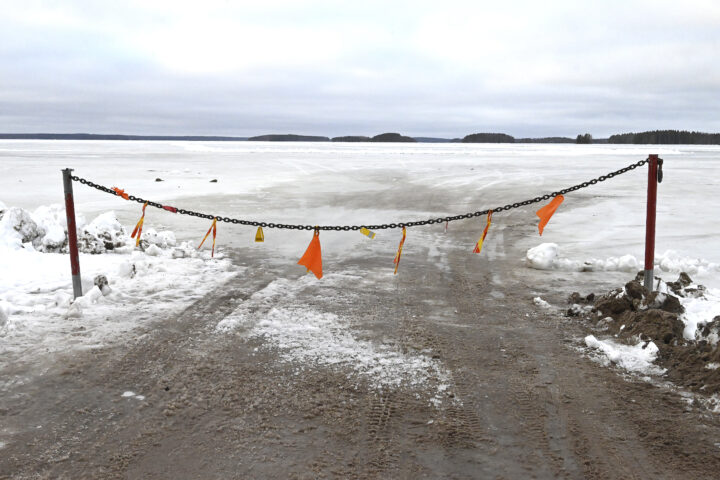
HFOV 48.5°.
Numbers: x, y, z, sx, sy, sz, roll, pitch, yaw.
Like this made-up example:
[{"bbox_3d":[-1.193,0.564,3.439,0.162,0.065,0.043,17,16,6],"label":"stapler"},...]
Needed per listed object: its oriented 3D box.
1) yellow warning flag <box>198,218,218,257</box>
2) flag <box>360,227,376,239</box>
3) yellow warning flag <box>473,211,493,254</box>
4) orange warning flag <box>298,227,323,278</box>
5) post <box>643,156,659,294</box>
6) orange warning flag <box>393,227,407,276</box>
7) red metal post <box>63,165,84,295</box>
[{"bbox_3d":[-1.492,-0.025,7.876,0.190,0.377,0.060,1,7,6],"label":"yellow warning flag"},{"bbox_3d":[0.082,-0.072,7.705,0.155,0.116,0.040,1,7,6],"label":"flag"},{"bbox_3d":[1.163,-0.071,7.592,0.090,0.429,0.060,17,8,4],"label":"yellow warning flag"},{"bbox_3d":[-0.482,0.131,7.790,0.235,0.502,0.060,1,7,6],"label":"orange warning flag"},{"bbox_3d":[2.705,-0.136,7.423,0.087,1.308,0.087,0,7,6],"label":"post"},{"bbox_3d":[0.380,0.101,7.696,0.090,0.471,0.060,9,8,5],"label":"orange warning flag"},{"bbox_3d":[-2.878,-0.056,8.020,0.090,1.308,0.090,-1,7,6],"label":"red metal post"}]

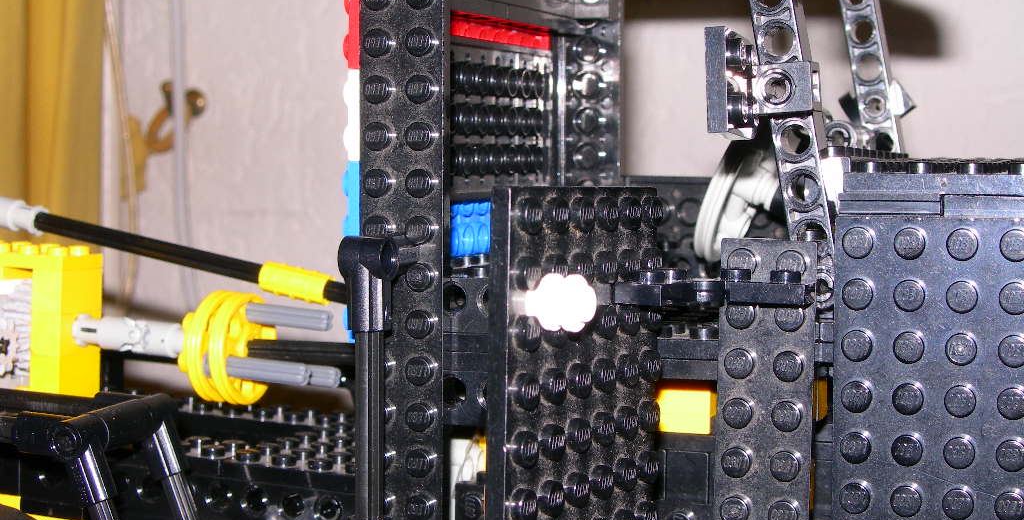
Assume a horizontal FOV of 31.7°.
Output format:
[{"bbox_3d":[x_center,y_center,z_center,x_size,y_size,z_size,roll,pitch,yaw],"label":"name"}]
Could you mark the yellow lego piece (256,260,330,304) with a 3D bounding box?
[{"bbox_3d":[-0.047,0.005,0.395,0.016,0.007,0.007,13,7,20],"label":"yellow lego piece"}]

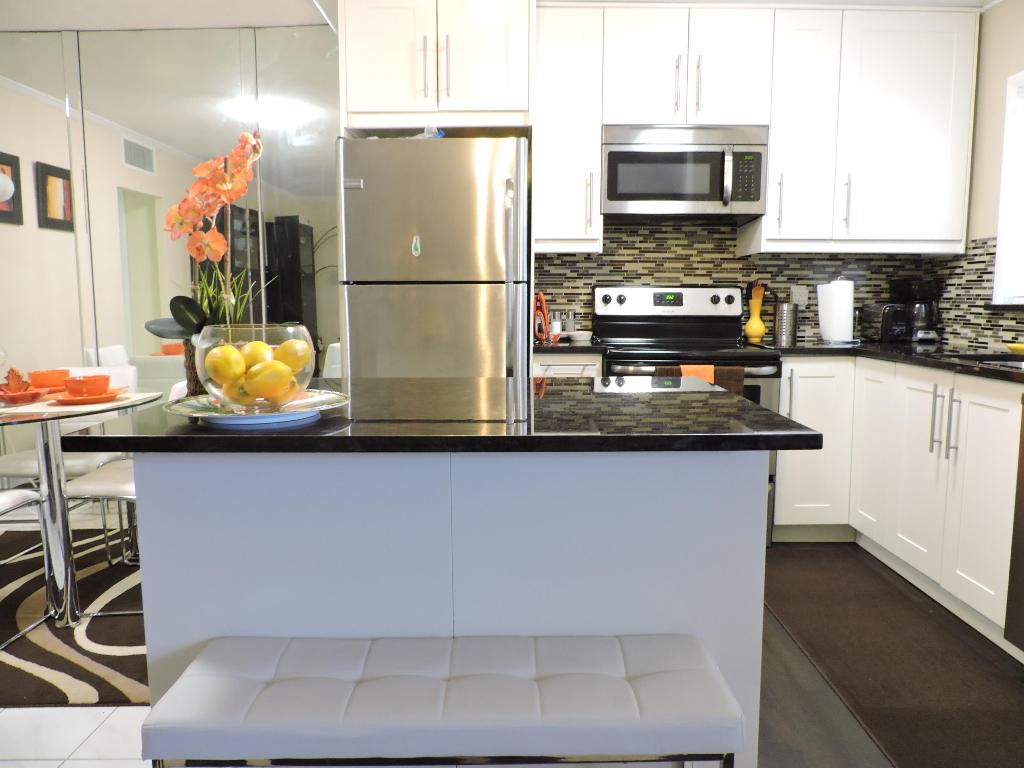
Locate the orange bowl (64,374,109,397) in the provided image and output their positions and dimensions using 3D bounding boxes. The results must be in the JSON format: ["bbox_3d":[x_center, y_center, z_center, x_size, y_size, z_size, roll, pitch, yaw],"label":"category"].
[{"bbox_3d":[-1.505,0.008,2.522,0.143,0.064,0.143,0,7,0],"label":"orange bowl"}]

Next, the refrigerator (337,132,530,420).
[{"bbox_3d":[-0.315,-0.157,3.281,0.759,1.751,0.765,0,7,0],"label":"refrigerator"}]

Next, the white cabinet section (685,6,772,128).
[{"bbox_3d":[0.969,-1.425,3.334,0.382,0.495,0.365,0,7,-1],"label":"white cabinet section"}]

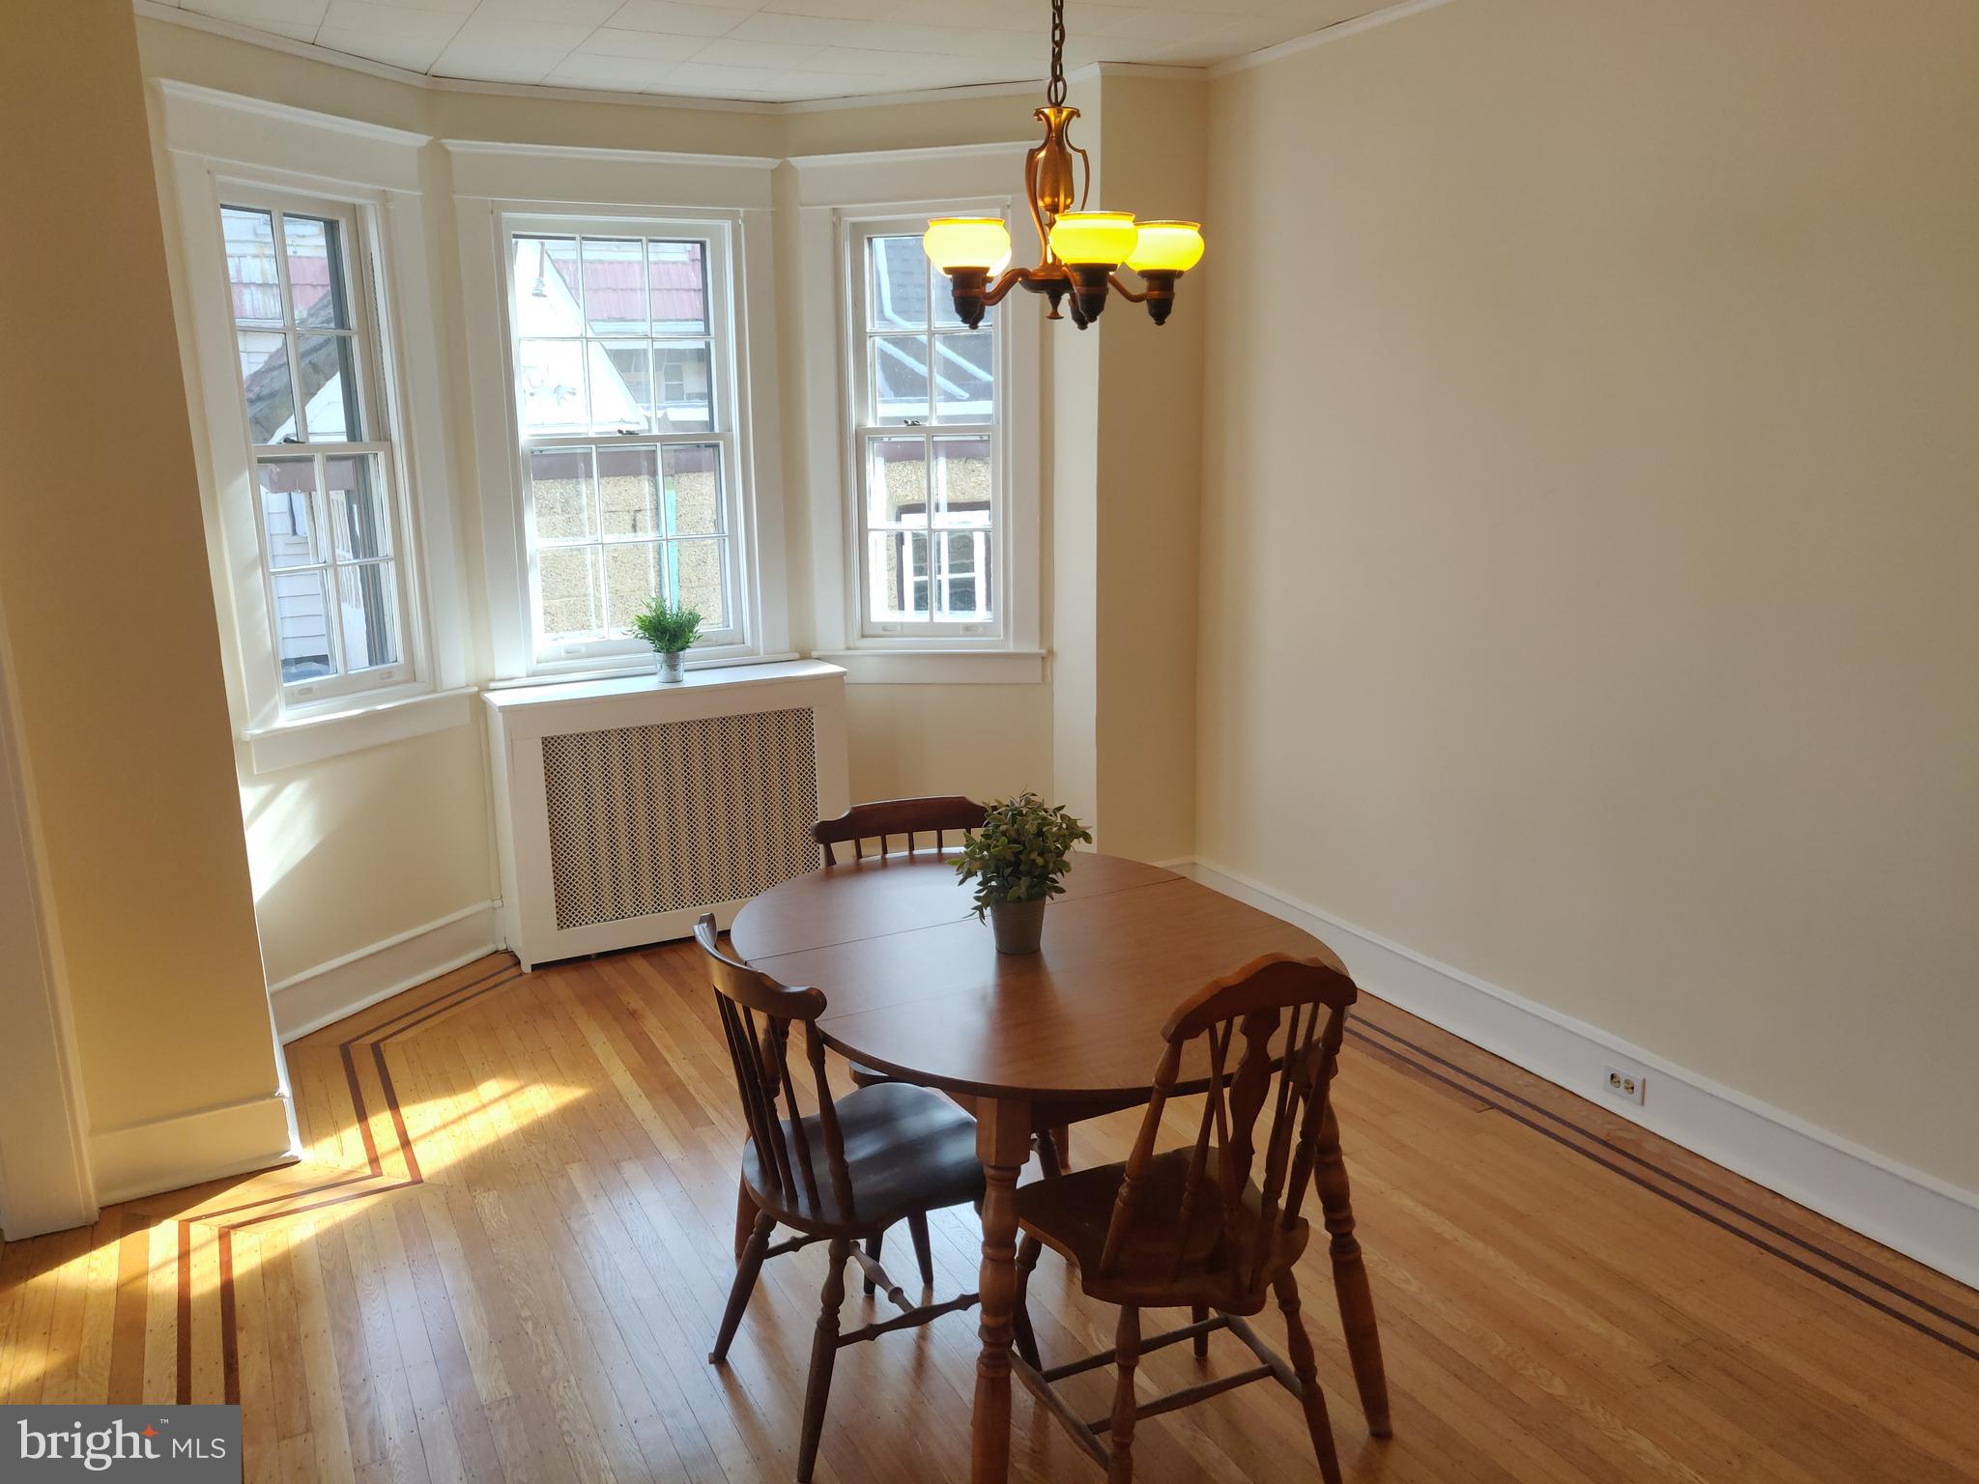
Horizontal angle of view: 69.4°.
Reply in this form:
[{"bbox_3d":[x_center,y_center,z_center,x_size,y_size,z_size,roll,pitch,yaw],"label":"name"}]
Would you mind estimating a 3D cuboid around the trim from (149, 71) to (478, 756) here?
[{"bbox_3d":[-1.763,-0.820,3.909,0.120,1.690,0.830,5,14,26],"label":"trim"}]

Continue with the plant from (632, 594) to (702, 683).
[{"bbox_3d":[-1.020,-0.328,4.510,0.215,0.278,0.210,-1,13,0],"label":"plant"}]

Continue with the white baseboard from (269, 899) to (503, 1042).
[{"bbox_3d":[-1.742,0.661,4.209,0.025,0.160,0.810,5,14,26],"label":"white baseboard"}]

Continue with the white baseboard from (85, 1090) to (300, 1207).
[{"bbox_3d":[-1.748,0.898,3.159,0.390,0.165,0.025,-7,14,-26],"label":"white baseboard"}]

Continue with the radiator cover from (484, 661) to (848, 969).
[{"bbox_3d":[-1.002,0.211,4.628,1.090,0.826,0.290,-7,14,-26],"label":"radiator cover"}]

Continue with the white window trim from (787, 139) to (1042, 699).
[{"bbox_3d":[-0.213,-1.009,4.576,0.830,1.670,0.120,3,13,15],"label":"white window trim"}]

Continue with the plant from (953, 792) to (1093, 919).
[{"bbox_3d":[0.056,0.190,2.378,0.230,0.210,0.220,-1,13,0],"label":"plant"}]

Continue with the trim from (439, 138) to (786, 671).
[{"bbox_3d":[-1.104,-1.003,4.483,1.020,1.600,0.120,-7,14,-26],"label":"trim"}]

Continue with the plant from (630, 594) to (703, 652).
[{"bbox_3d":[-1.015,-0.370,4.500,0.220,0.190,0.210,-1,13,0],"label":"plant"}]

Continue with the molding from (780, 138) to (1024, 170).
[{"bbox_3d":[-0.225,-1.794,4.364,0.830,0.045,0.060,3,13,15],"label":"molding"}]

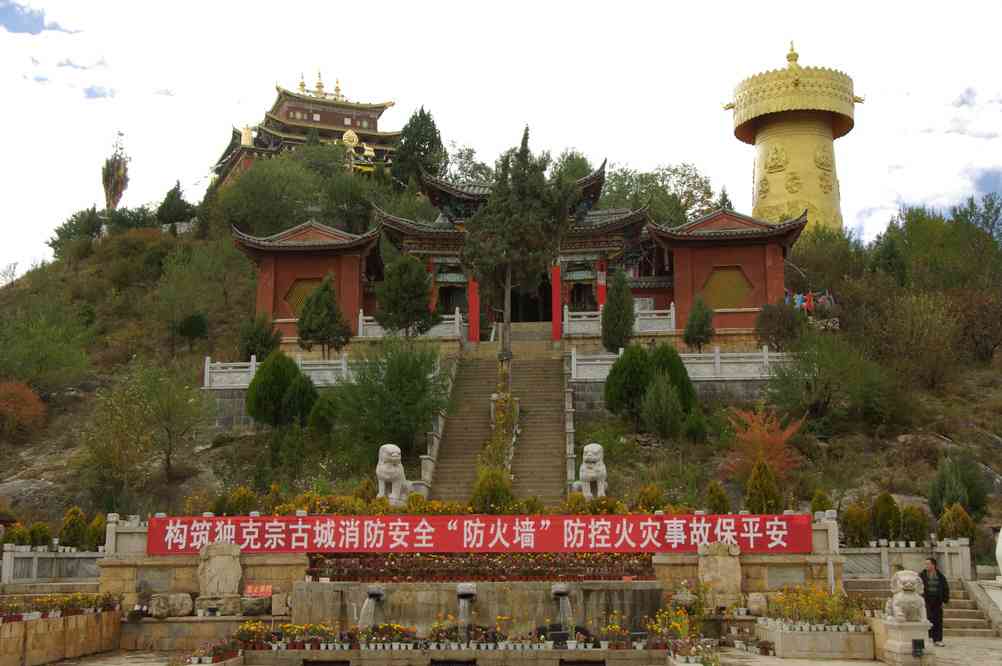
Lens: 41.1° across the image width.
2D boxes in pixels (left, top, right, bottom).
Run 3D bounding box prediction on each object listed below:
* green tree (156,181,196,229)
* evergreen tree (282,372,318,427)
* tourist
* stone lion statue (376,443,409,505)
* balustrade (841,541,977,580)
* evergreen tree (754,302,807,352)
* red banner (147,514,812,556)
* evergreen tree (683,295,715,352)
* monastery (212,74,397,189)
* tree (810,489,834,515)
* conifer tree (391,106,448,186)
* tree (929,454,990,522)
[{"bbox_3d":[-26.323,-10.262,108.271,3.115,4.182,3.115,0,-10,0],"label":"green tree"},{"bbox_3d":[-6.279,2.098,41.800,1.150,1.750,1.150,-1,-10,3],"label":"evergreen tree"},{"bbox_3d":[8.495,5.310,26.345,0.580,1.733,0.360,-3,-10,17],"label":"tourist"},{"bbox_3d":[-2.795,3.731,34.700,0.900,1.680,1.100,-1,-10,6],"label":"stone lion statue"},{"bbox_3d":[9.685,5.396,31.800,3.100,0.960,0.350,-1,-10,3],"label":"balustrade"},{"bbox_3d":[10.123,0.072,48.169,1.871,2.452,1.871,0,-10,0],"label":"evergreen tree"},{"bbox_3d":[-0.422,4.066,26.800,13.300,0.780,0.080,-1,-10,3],"label":"red banner"},{"bbox_3d":[6.540,-0.083,44.200,1.060,2.420,1.060,-2,-10,8],"label":"evergreen tree"},{"bbox_3d":[-15.398,-15.734,112.000,15.500,11.500,12.500,3,-10,-19],"label":"monastery"},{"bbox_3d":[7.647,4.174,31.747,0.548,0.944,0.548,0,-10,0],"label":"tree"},{"bbox_3d":[-5.496,-12.104,90.000,3.911,6.583,3.911,0,-10,-3],"label":"conifer tree"},{"bbox_3d":[11.483,3.978,33.500,1.506,1.847,1.506,-4,-10,19],"label":"tree"}]

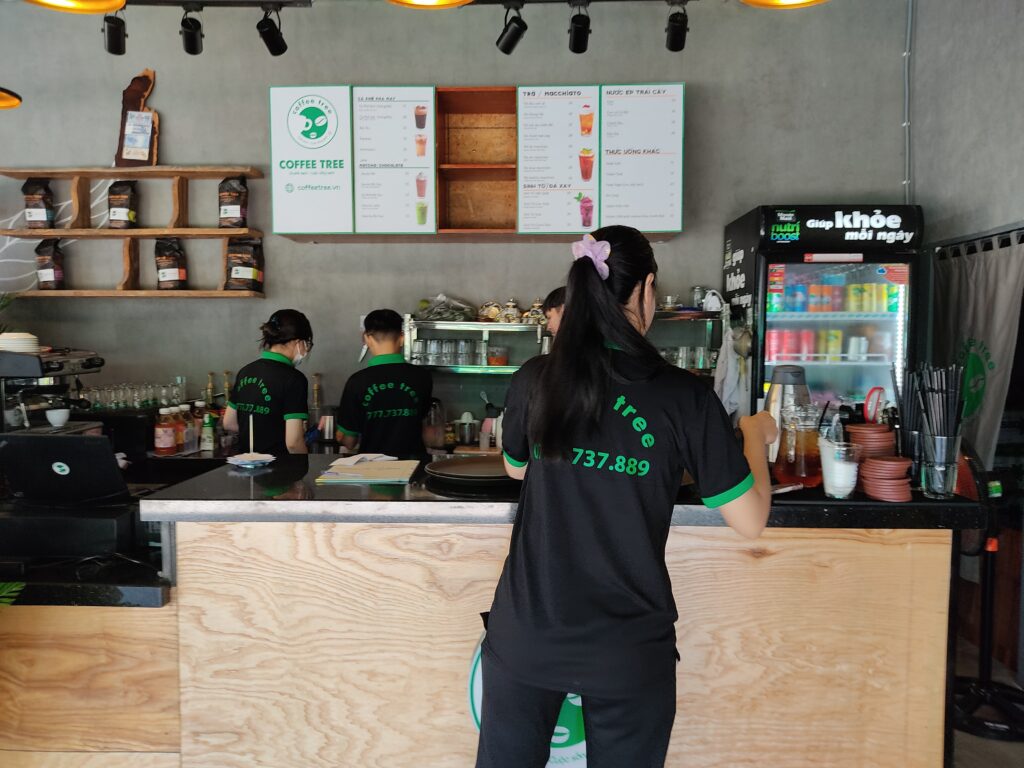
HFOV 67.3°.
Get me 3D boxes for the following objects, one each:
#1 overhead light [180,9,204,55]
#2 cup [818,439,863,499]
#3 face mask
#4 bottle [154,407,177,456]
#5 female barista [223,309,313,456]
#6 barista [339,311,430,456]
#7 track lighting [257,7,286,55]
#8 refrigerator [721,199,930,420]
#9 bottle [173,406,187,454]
[{"bbox_3d":[-1.229,-1.352,2.950,0.083,0.160,0.120,0,3,-8],"label":"overhead light"},{"bbox_3d":[0.718,0.186,1.680,0.096,0.118,0.096,0,3,0],"label":"cup"},{"bbox_3d":[-0.857,-0.123,3.100,0.130,0.110,0.085,3,-18,45],"label":"face mask"},{"bbox_3d":[-1.451,0.199,3.220,0.090,0.200,0.090,-1,3,-15],"label":"bottle"},{"bbox_3d":[-0.971,0.478,3.125,0.410,1.562,0.320,1,3,25],"label":"female barista"},{"bbox_3d":[-0.520,0.472,3.215,0.450,1.566,0.340,0,3,-10],"label":"barista"},{"bbox_3d":[-0.922,-1.352,2.950,0.100,0.165,0.120,0,3,10],"label":"track lighting"},{"bbox_3d":[1.330,0.255,3.420,0.665,1.980,0.560,0,3,0],"label":"refrigerator"},{"bbox_3d":[-1.437,0.195,3.300,0.085,0.200,0.085,-1,3,-15],"label":"bottle"}]

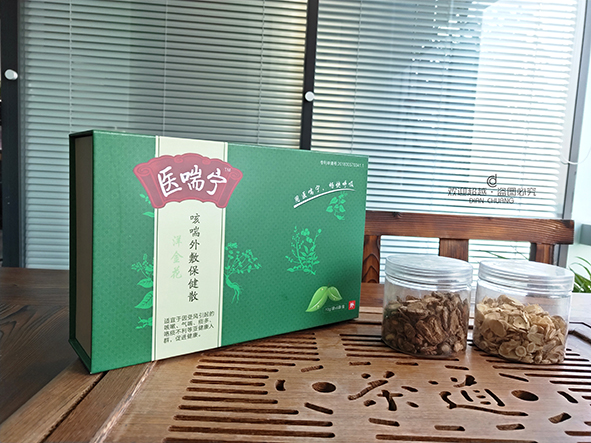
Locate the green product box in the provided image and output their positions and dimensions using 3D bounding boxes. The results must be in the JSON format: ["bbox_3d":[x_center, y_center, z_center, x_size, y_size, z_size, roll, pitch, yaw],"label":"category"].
[{"bbox_3d":[-0.067,0.021,0.447,0.316,0.202,0.094,-1,5,-37],"label":"green product box"}]

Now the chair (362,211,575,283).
[{"bbox_3d":[0.320,0.439,0.649,0.489,0.877,0.470,3,4,0],"label":"chair"}]

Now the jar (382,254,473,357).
[{"bbox_3d":[0.145,0.089,0.435,0.090,0.089,0.090,3,4,0],"label":"jar"}]

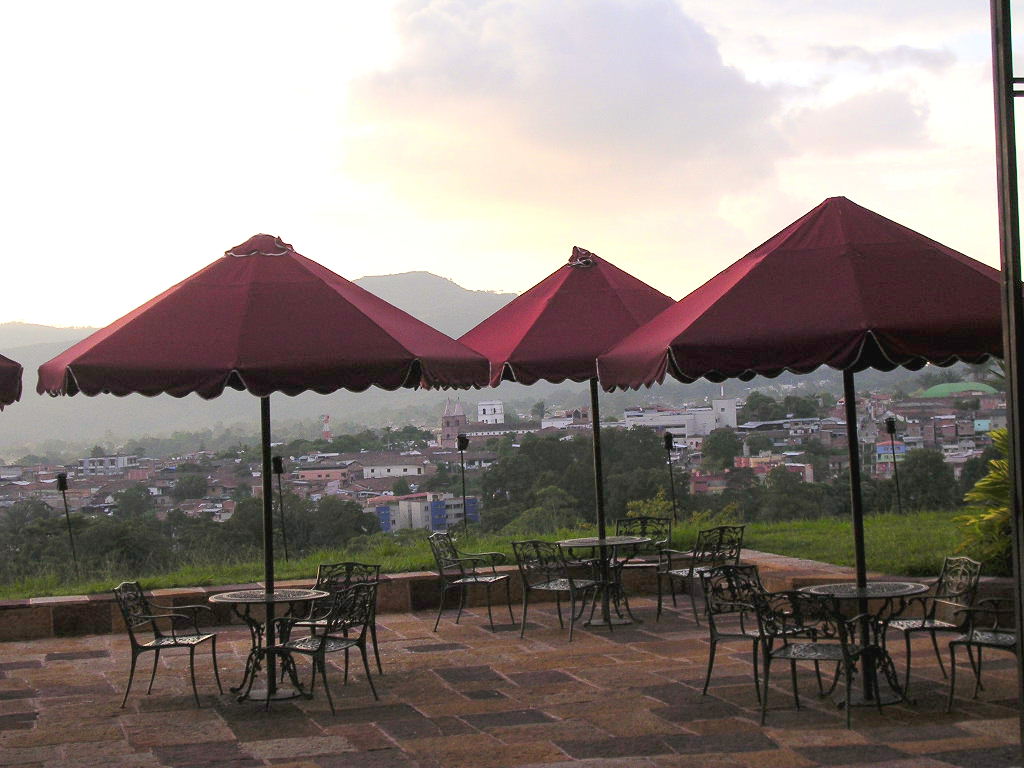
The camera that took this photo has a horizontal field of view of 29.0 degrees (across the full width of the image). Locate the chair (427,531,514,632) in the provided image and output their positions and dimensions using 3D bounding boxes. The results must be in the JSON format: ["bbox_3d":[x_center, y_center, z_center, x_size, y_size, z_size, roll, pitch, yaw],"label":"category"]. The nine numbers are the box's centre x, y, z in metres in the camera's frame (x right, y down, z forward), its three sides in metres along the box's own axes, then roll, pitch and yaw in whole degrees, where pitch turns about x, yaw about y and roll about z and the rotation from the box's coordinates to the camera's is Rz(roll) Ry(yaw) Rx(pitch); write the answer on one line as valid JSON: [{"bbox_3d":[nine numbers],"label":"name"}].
[{"bbox_3d":[-0.377,1.800,18.152,0.630,0.870,0.590,-3,0,19],"label":"chair"}]

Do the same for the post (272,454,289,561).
[{"bbox_3d":[-2.706,1.547,23.500,0.125,1.381,0.125,-5,0,0],"label":"post"}]

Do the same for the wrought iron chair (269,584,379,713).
[{"bbox_3d":[-1.346,1.863,14.127,0.650,0.873,0.587,-2,0,28],"label":"wrought iron chair"}]

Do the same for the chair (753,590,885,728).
[{"bbox_3d":[1.941,1.702,12.579,0.590,0.870,0.630,-3,0,31],"label":"chair"}]

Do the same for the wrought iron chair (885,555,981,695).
[{"bbox_3d":[2.867,1.659,13.685,0.630,0.870,0.590,-3,0,-13],"label":"wrought iron chair"}]

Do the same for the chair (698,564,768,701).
[{"bbox_3d":[1.722,1.730,13.805,0.587,0.873,0.650,-3,0,-35],"label":"chair"}]

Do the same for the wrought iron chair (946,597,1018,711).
[{"bbox_3d":[3.210,1.666,12.862,0.650,0.873,0.587,-2,0,30],"label":"wrought iron chair"}]

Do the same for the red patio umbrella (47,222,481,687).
[{"bbox_3d":[-1.812,0.602,14.678,3.360,3.403,3.360,-3,0,0],"label":"red patio umbrella"}]

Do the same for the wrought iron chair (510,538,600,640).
[{"bbox_3d":[0.439,1.764,17.312,0.590,0.870,0.630,-3,0,42],"label":"wrought iron chair"}]

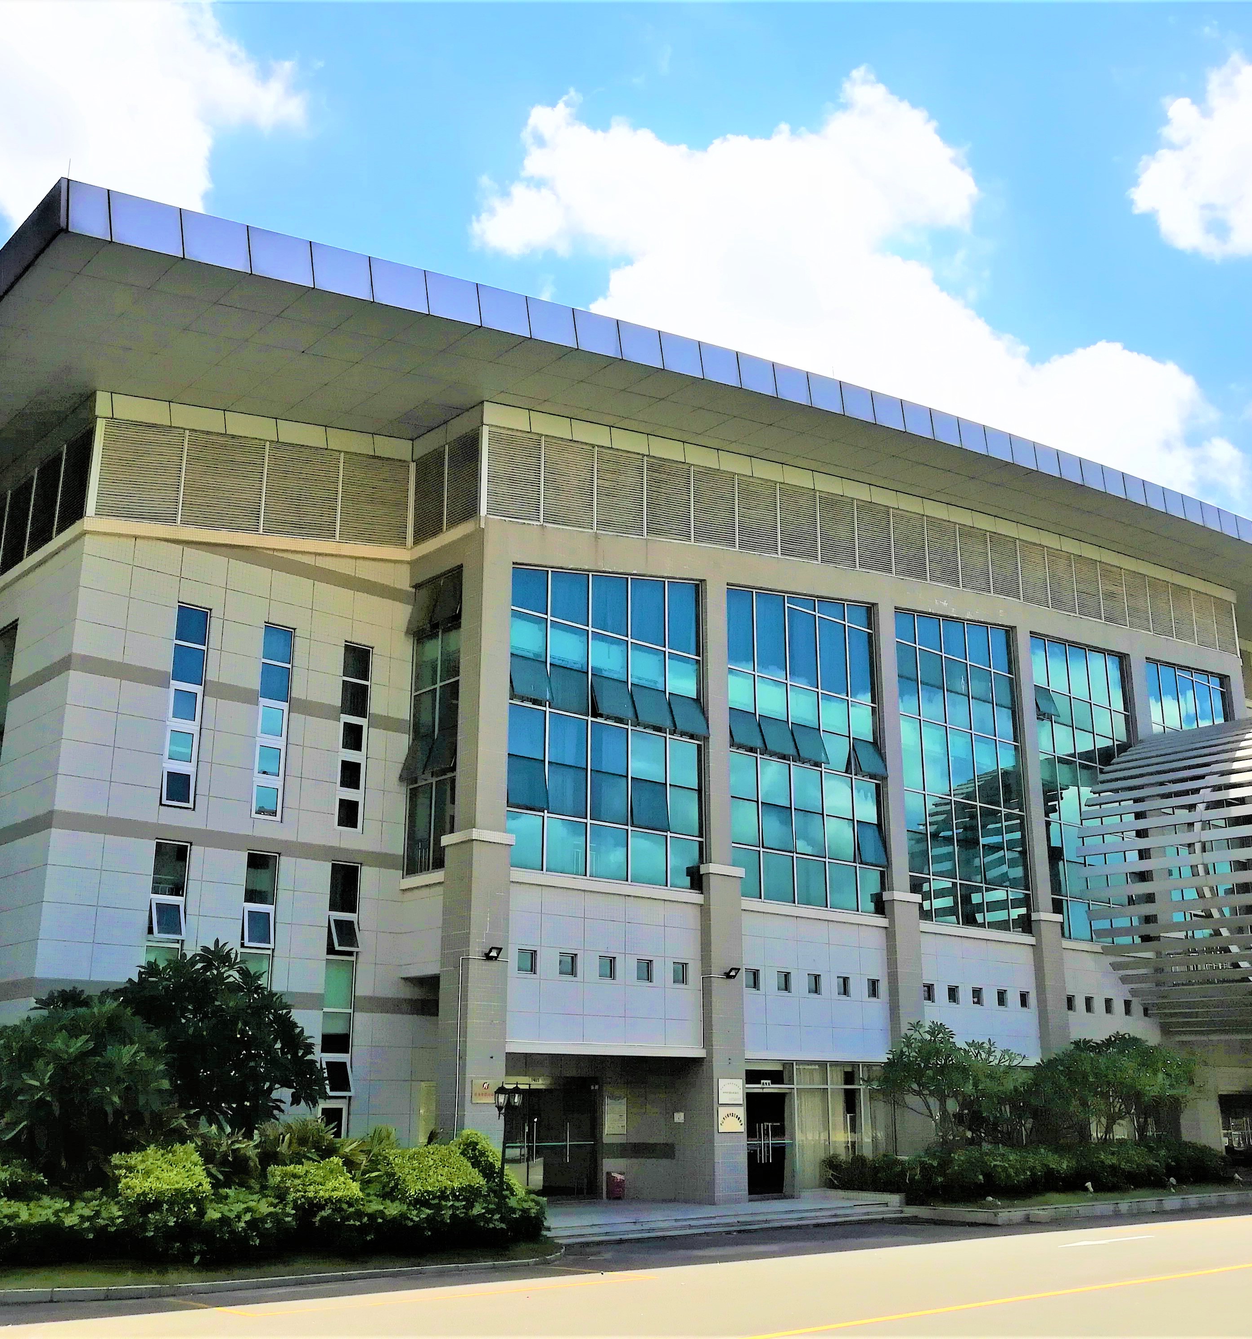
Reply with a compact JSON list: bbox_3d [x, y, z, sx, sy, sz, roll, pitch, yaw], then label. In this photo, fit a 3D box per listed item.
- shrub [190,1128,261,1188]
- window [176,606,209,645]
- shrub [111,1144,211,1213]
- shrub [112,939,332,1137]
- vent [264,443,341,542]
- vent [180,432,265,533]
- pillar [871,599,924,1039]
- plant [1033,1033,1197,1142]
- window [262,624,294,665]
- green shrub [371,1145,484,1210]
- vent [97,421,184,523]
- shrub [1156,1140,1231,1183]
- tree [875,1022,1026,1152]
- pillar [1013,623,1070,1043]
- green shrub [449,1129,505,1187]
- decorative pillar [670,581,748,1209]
[{"bbox_3d":[-6.280,7.962,21.811,0.918,1.428,0.867,15,-22,-40],"label":"shrub"},{"bbox_3d":[-8.268,-0.797,26.501,0.630,0.720,0.100,14,-22,-39],"label":"window"},{"bbox_3d":[-6.808,7.699,20.382,1.350,1.300,1.250,14,-22,-40],"label":"shrub"},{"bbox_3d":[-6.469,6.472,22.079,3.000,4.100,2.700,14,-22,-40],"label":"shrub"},{"bbox_3d":[-6.737,-3.686,29.115,1.700,2.100,0.150,14,-22,-39],"label":"vent"},{"bbox_3d":[-7.663,-3.533,26.398,1.612,2.020,0.143,15,-22,-40],"label":"vent"},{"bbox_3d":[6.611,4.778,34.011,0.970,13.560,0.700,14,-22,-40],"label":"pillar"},{"bbox_3d":[12.693,11.228,35.812,4.600,3.680,3.600,14,-22,-39],"label":"plant"},{"bbox_3d":[-6.618,-0.453,26.465,0.581,0.704,0.082,15,-22,-40],"label":"window"},{"bbox_3d":[-3.306,8.478,22.919,1.530,1.173,1.122,15,-22,-40],"label":"green shrub"},{"bbox_3d":[-9.297,-3.787,26.821,1.600,2.100,0.150,14,-22,-39],"label":"vent"},{"bbox_3d":[14.868,13.168,37.219,2.040,1.020,1.428,15,-22,-40],"label":"shrub"},{"bbox_3d":[7.344,9.871,31.505,3.700,3.730,3.400,14,-22,-39],"label":"tree"},{"bbox_3d":[11.508,5.744,38.566,1.122,14.076,0.663,15,-22,-40],"label":"pillar"},{"bbox_3d":[-2.392,8.136,22.420,1.050,1.400,1.050,14,-22,-40],"label":"green shrub"},{"bbox_3d":[1.803,4.599,31.110,0.980,13.650,1.200,14,-22,-39],"label":"decorative pillar"}]

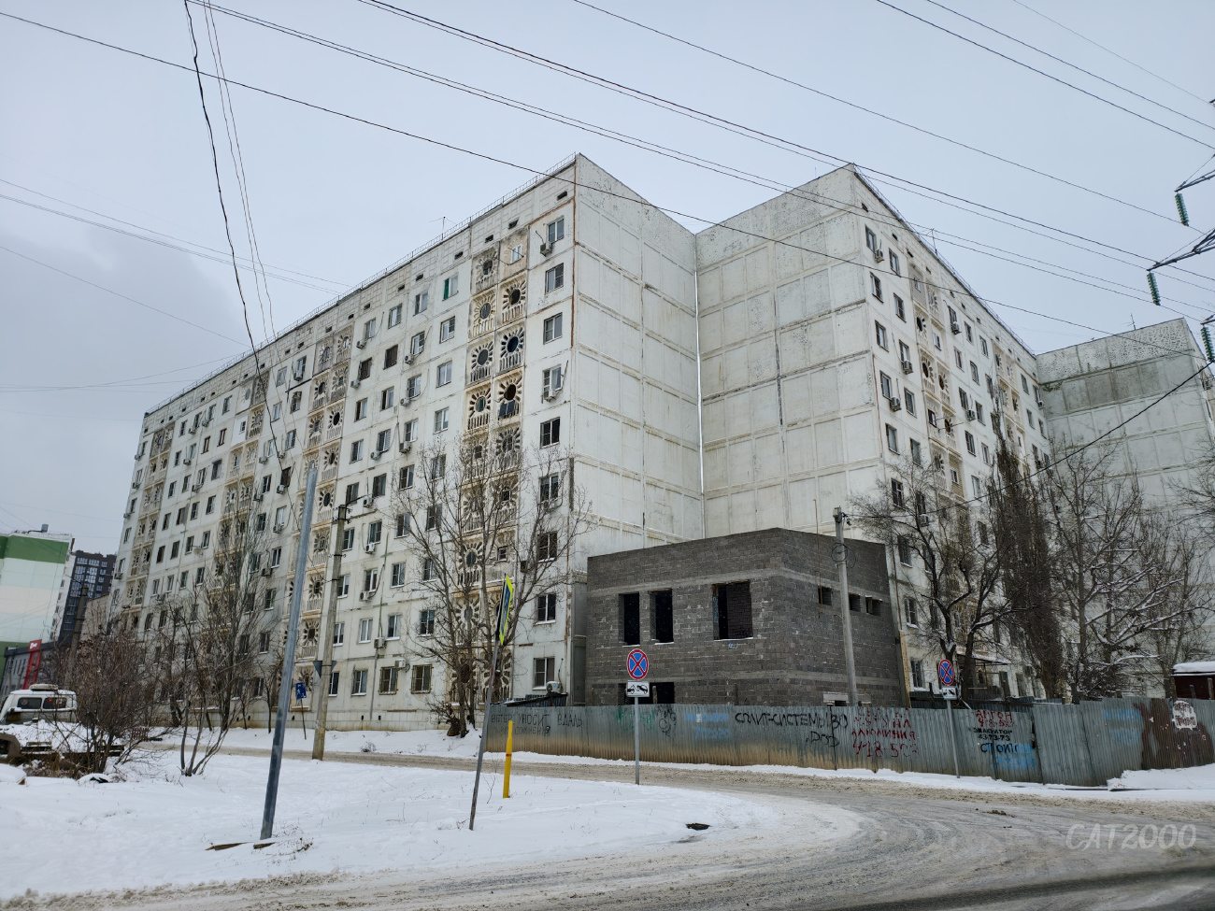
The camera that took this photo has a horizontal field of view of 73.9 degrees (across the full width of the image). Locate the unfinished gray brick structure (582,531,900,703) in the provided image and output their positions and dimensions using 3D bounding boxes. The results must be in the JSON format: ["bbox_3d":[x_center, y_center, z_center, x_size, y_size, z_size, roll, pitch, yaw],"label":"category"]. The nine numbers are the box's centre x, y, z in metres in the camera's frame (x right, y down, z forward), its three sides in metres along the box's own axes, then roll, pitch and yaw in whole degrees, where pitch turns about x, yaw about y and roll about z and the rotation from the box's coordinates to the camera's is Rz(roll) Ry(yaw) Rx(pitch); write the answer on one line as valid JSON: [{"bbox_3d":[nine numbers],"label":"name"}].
[{"bbox_3d":[6.294,8.897,38.037,10.529,8.900,10.191,-15,-23,39],"label":"unfinished gray brick structure"}]

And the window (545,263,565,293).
[{"bbox_3d":[-2.795,-9.544,43.696,1.400,1.450,0.150,-15,-23,39],"label":"window"}]

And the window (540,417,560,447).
[{"bbox_3d":[-2.857,-1.117,41.027,1.400,1.450,0.150,-15,-23,39],"label":"window"}]

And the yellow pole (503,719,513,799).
[{"bbox_3d":[-1.902,5.856,15.579,0.110,1.399,0.110,2,-18,-6],"label":"yellow pole"}]

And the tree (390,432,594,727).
[{"bbox_3d":[-5.335,5.699,37.984,8.200,14.344,7.000,3,-18,-8],"label":"tree"}]

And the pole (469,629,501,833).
[{"bbox_3d":[-1.687,3.652,11.403,0.070,3.040,0.070,8,-18,-6],"label":"pole"}]

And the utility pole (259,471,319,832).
[{"bbox_3d":[-4.306,2.511,10.994,0.140,4.966,0.140,7,-19,-20],"label":"utility pole"}]

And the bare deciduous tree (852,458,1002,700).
[{"bbox_3d":[12.994,5.713,32.297,5.900,11.451,5.800,-7,-19,21],"label":"bare deciduous tree"}]

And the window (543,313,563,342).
[{"bbox_3d":[-2.826,-6.717,42.810,1.400,1.450,0.150,-15,-23,39],"label":"window"}]

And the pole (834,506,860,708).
[{"bbox_3d":[8.351,6.002,28.006,0.360,8.649,0.360,-5,-18,16],"label":"pole"}]

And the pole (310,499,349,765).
[{"bbox_3d":[-9.422,5.825,27.455,0.380,8.532,0.380,6,-19,-18],"label":"pole"}]

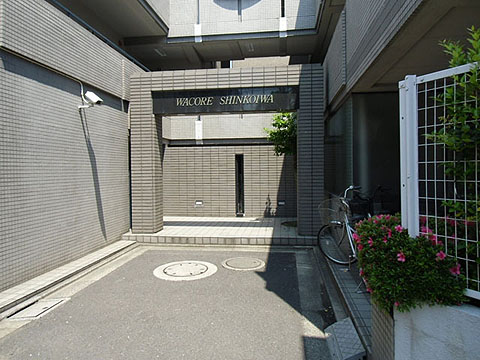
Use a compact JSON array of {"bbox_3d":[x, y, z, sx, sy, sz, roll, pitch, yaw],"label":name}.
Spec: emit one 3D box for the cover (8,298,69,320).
[{"bbox_3d":[-2.183,1.417,3.634,0.340,0.040,0.550,0,2,8],"label":"cover"}]

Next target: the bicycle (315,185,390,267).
[{"bbox_3d":[1.421,0.686,4.273,0.580,1.120,1.650,0,2,8],"label":"bicycle"}]

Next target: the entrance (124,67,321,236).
[{"bbox_3d":[-0.292,-0.567,7.119,4.029,3.380,0.500,0,2,8],"label":"entrance"}]

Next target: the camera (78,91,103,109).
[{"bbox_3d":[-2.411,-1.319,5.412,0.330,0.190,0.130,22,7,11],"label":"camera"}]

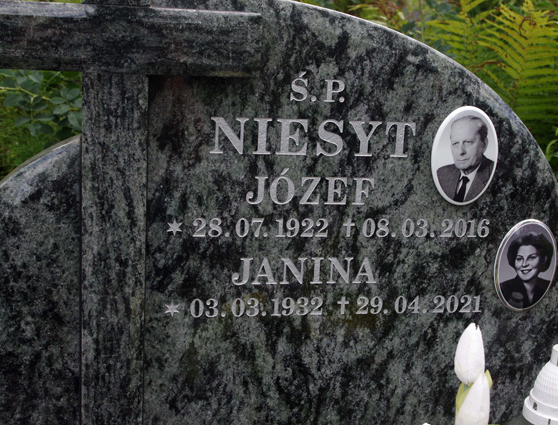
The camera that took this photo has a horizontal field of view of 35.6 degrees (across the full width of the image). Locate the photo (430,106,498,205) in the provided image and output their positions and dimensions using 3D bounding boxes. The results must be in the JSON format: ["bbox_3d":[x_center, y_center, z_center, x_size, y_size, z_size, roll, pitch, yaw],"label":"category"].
[{"bbox_3d":[0.229,-0.068,1.063,0.086,0.120,0.010,0,13,-12],"label":"photo"}]

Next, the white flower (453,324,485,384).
[{"bbox_3d":[0.209,0.155,0.955,0.034,0.068,0.034,0,13,-12],"label":"white flower"}]

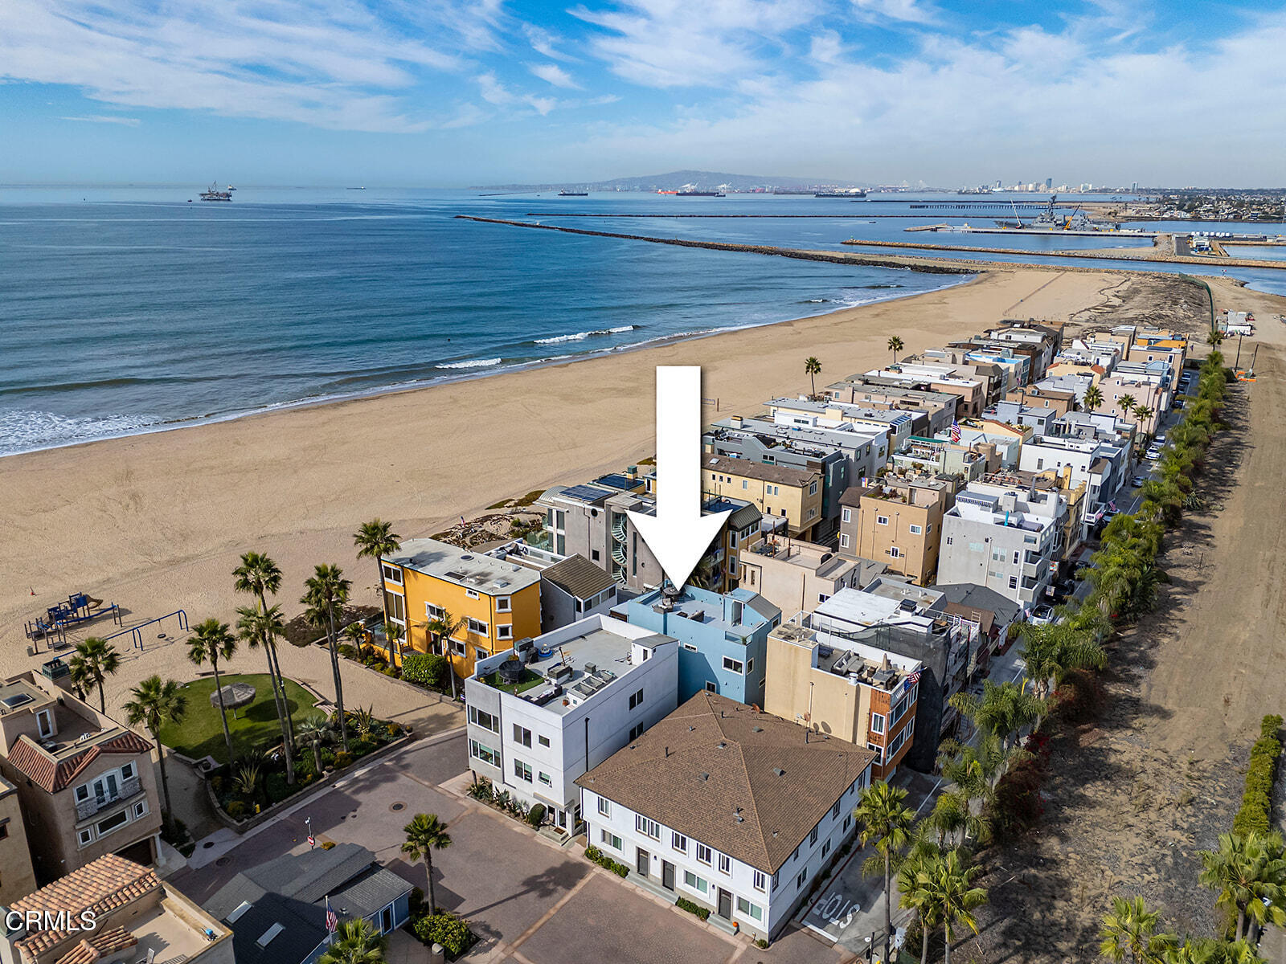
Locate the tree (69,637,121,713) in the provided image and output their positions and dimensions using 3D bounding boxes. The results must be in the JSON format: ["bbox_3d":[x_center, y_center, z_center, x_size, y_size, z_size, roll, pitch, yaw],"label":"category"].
[{"bbox_3d":[-41.655,16.557,68.650,3.636,9.507,3.500,-12,22,-33],"label":"tree"}]

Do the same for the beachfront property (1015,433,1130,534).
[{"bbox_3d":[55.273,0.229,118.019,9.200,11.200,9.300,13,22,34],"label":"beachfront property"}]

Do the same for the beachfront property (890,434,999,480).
[{"bbox_3d":[43.739,0.176,131.846,11.732,11.125,9.608,12,21,34],"label":"beachfront property"}]

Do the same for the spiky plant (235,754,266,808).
[{"bbox_3d":[-30.318,23.146,68.817,2.300,2.700,2.300,14,23,35],"label":"spiky plant"}]

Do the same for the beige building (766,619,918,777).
[{"bbox_3d":[15.367,16.598,68.057,9.300,10.500,6.300,13,22,34],"label":"beige building"}]

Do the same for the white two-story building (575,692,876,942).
[{"bbox_3d":[6.474,22.250,65.460,15.700,7.500,15.900,14,23,35],"label":"white two-story building"}]

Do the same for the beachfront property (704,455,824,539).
[{"bbox_3d":[14.016,2.019,115.087,17.300,9.100,6.600,13,22,34],"label":"beachfront property"}]

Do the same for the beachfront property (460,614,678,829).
[{"bbox_3d":[-4.942,18.729,70.971,8.700,10.600,14.200,14,23,35],"label":"beachfront property"}]

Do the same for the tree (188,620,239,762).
[{"bbox_3d":[-33.303,17.031,70.511,3.800,13.147,3.800,0,18,0],"label":"tree"}]

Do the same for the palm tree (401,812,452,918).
[{"bbox_3d":[-13.658,24.723,57.133,3.300,7.846,3.300,0,18,0],"label":"palm tree"}]

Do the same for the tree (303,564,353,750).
[{"bbox_3d":[-25.319,15.042,73.591,3.799,16.485,3.799,12,21,34],"label":"tree"}]

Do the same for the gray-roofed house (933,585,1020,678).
[{"bbox_3d":[33.229,14.528,93.905,9.600,4.400,13.300,14,23,35],"label":"gray-roofed house"}]

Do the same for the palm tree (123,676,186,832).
[{"bbox_3d":[-34.335,19.737,63.991,4.400,12.714,4.400,0,18,0],"label":"palm tree"}]

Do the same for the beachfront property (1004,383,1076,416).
[{"bbox_3d":[71.216,-11.097,161.104,10.400,11.300,6.900,14,23,35],"label":"beachfront property"}]

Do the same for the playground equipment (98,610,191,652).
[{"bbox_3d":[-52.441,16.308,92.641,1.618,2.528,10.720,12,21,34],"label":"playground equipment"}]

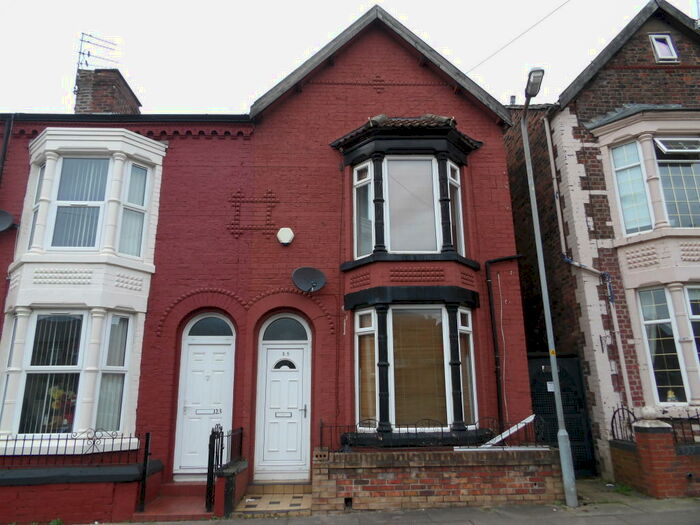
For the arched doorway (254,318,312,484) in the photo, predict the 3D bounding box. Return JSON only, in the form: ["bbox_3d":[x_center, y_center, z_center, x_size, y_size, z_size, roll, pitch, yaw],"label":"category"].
[{"bbox_3d":[-1.099,2.191,8.101,0.898,2.673,0.180,0,-15,-2],"label":"arched doorway"}]

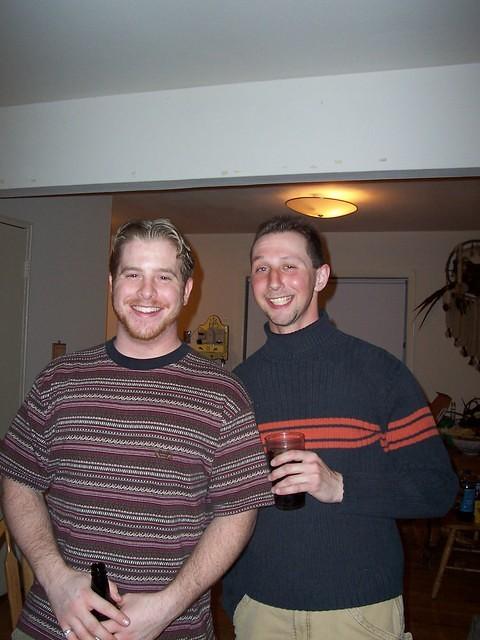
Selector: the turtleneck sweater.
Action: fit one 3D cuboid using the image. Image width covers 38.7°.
[{"bbox_3d":[0.218,0.303,1.530,0.520,0.650,0.360,1,-2,24],"label":"turtleneck sweater"}]

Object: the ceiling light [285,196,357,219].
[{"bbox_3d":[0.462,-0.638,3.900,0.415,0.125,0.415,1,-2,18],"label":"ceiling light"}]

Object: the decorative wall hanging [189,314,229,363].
[{"bbox_3d":[-0.256,0.150,5.550,0.310,0.395,0.080,1,-2,18],"label":"decorative wall hanging"}]

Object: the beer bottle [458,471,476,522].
[{"bbox_3d":[1.347,1.045,4.050,0.100,0.305,0.100,1,-2,18],"label":"beer bottle"}]

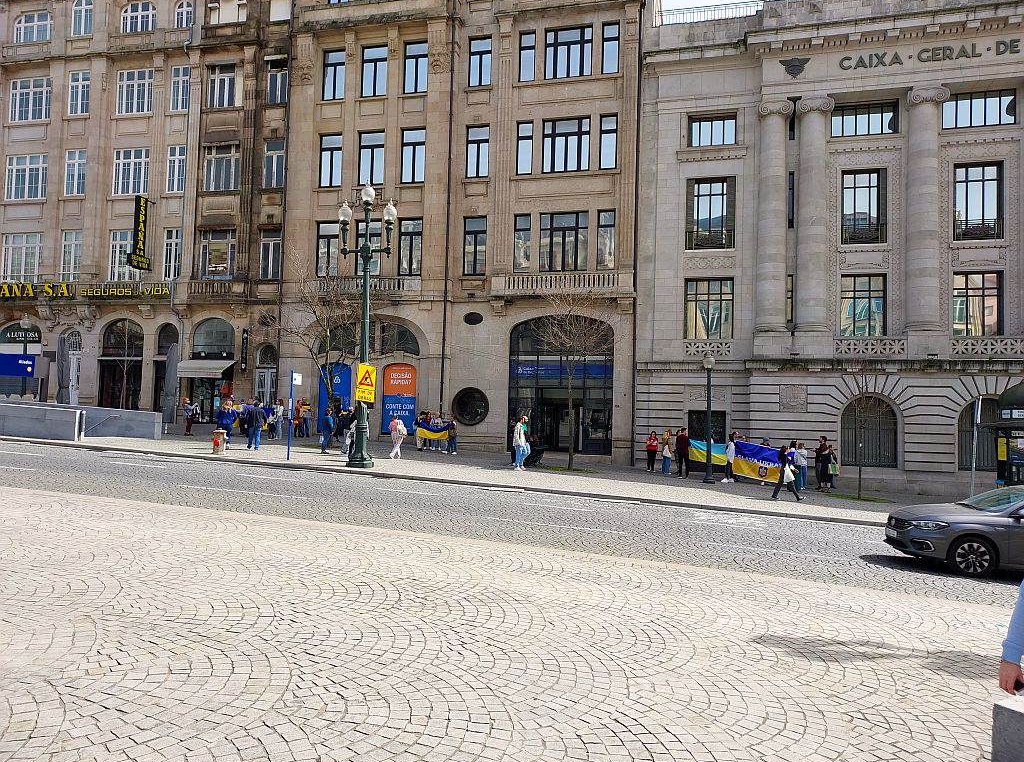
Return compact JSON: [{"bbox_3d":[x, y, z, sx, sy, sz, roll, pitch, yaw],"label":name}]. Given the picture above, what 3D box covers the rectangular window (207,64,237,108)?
[{"bbox_3d":[-14.046,-14.276,40.152,1.608,2.180,0.200,1,-3,16],"label":"rectangular window"}]

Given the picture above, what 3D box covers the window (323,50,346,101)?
[{"bbox_3d":[-8.367,-14.470,39.231,1.134,2.425,0.200,1,-3,15],"label":"window"}]

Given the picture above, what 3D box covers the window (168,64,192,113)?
[{"bbox_3d":[-15.643,-13.818,39.119,0.968,2.104,0.200,1,-2,14],"label":"window"}]

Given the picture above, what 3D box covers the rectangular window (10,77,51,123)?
[{"bbox_3d":[-25.174,-14.727,43.395,2.704,2.293,0.200,1,-3,16],"label":"rectangular window"}]

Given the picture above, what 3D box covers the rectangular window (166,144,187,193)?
[{"bbox_3d":[-16.493,-10.403,40.699,1.026,2.326,0.200,1,-3,16],"label":"rectangular window"}]

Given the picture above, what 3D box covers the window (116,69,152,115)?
[{"bbox_3d":[-18.938,-14.518,41.625,2.177,2.265,0.200,1,-3,16],"label":"window"}]

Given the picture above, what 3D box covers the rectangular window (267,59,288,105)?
[{"bbox_3d":[-11.113,-14.226,39.373,1.046,2.097,0.200,1,-3,16],"label":"rectangular window"}]

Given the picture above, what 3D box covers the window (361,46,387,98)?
[{"bbox_3d":[-6.405,-14.446,38.697,1.293,2.416,0.200,1,-3,15],"label":"window"}]

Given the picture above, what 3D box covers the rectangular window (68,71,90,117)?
[{"bbox_3d":[-23.652,-15.744,45.339,1.431,2.480,0.200,1,-3,16],"label":"rectangular window"}]

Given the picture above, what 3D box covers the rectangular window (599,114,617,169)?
[{"bbox_3d":[4.329,-10.672,36.990,0.758,2.510,0.200,1,-3,16],"label":"rectangular window"}]

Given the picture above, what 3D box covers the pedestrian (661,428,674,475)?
[{"bbox_3d":[5.633,2.600,30.100,0.450,1.617,0.500,1,-3,9],"label":"pedestrian"}]

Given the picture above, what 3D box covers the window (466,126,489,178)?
[{"bbox_3d":[-1.446,-9.769,35.290,1.010,2.221,0.200,1,-2,14],"label":"window"}]

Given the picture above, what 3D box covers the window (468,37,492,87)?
[{"bbox_3d":[-1.407,-14.370,37.335,1.037,2.229,0.200,1,-3,15],"label":"window"}]

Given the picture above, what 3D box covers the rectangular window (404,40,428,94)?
[{"bbox_3d":[-4.399,-14.420,38.151,1.146,2.420,0.200,1,-3,15],"label":"rectangular window"}]

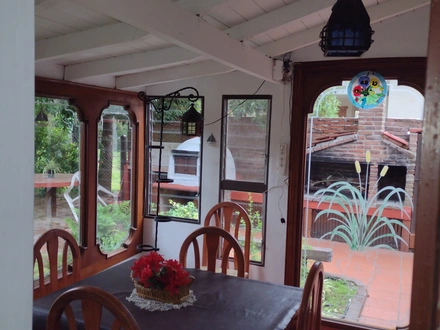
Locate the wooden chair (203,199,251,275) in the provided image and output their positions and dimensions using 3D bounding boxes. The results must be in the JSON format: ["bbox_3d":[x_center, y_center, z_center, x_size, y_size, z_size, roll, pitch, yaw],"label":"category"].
[{"bbox_3d":[-0.009,0.818,2.716,0.450,1.000,0.500,4,5,18],"label":"wooden chair"}]

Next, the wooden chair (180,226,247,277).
[{"bbox_3d":[-0.115,0.883,1.952,0.450,1.000,0.500,4,5,17],"label":"wooden chair"}]

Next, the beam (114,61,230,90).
[{"bbox_3d":[-0.365,-0.715,2.688,1.070,0.115,0.065,-3,3,21],"label":"beam"}]

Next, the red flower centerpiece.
[{"bbox_3d":[-0.295,0.544,1.757,0.310,0.178,0.190,4,6,20],"label":"red flower centerpiece"}]

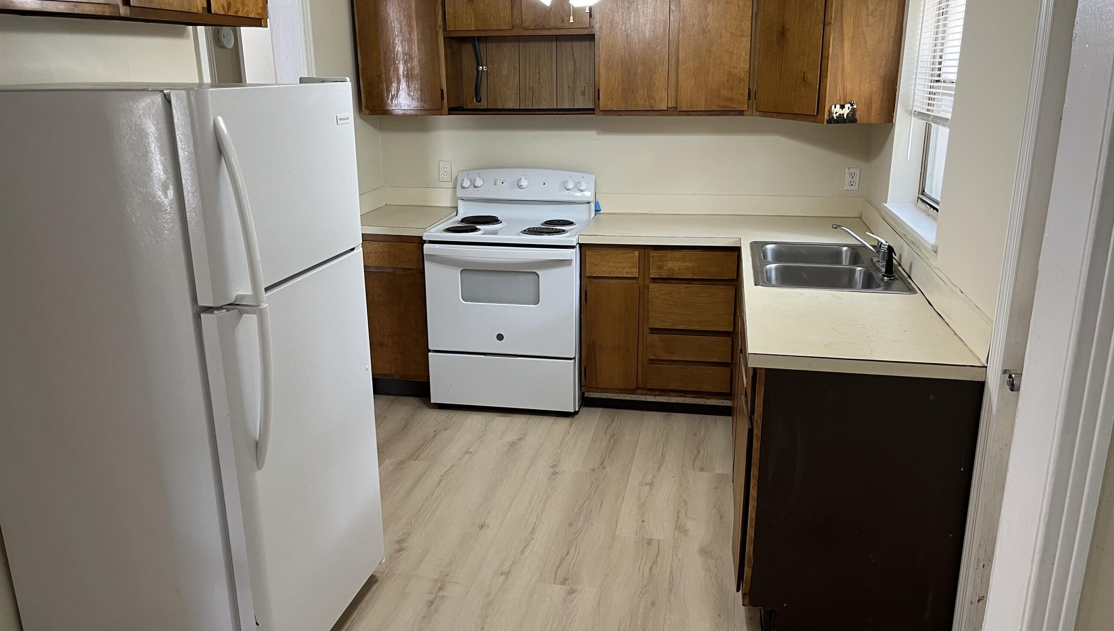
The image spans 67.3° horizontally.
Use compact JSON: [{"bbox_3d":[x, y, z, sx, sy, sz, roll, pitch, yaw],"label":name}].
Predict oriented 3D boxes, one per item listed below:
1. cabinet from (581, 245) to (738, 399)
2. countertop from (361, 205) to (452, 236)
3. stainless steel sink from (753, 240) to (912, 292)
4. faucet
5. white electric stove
[{"bbox_3d":[0.556,-0.053,4.384,0.765,0.783,0.605,3,17,11],"label":"cabinet"},{"bbox_3d":[-0.825,-0.515,4.532,0.485,0.041,0.635,3,17,11],"label":"countertop"},{"bbox_3d":[1.079,-0.128,3.408,0.558,0.175,0.816,3,17,11],"label":"stainless steel sink"},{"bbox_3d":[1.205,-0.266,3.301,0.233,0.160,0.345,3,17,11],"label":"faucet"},{"bbox_3d":[-0.216,-0.143,4.395,0.757,1.172,0.710,3,17,11],"label":"white electric stove"}]

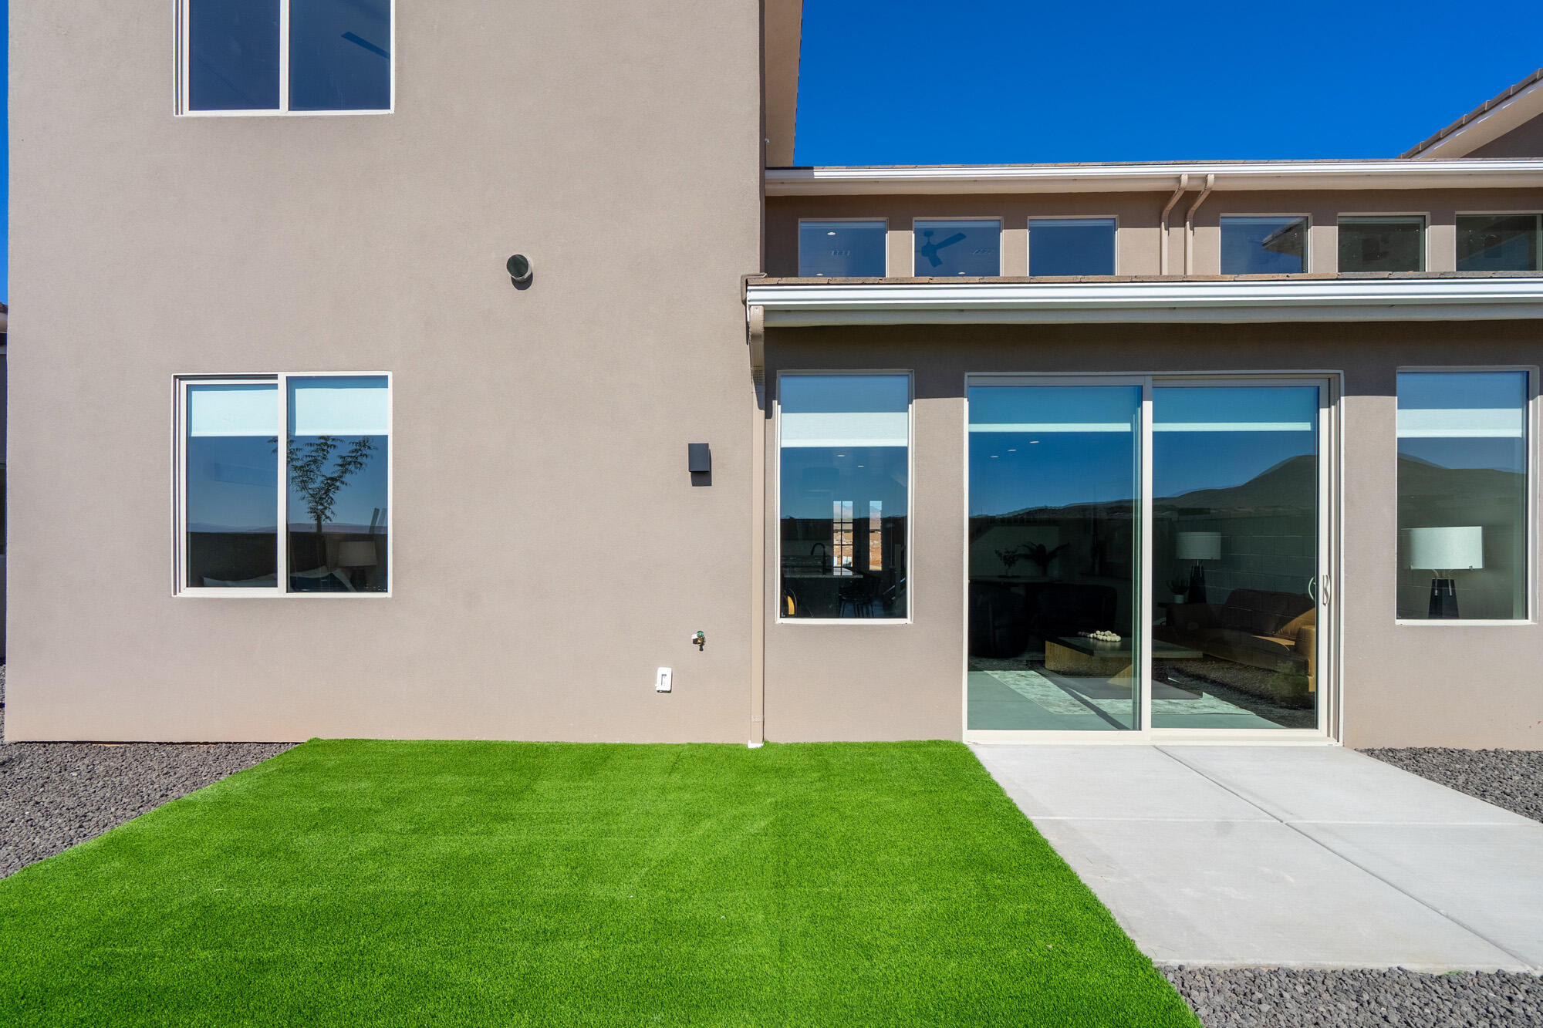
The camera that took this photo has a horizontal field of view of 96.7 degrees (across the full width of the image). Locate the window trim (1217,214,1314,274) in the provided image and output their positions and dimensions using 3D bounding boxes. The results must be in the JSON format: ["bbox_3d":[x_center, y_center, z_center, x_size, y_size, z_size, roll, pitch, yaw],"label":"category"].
[{"bbox_3d":[6.563,-3.570,9.128,1.198,0.860,0.100,0,0,2],"label":"window trim"}]

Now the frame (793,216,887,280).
[{"bbox_3d":[0.966,-3.579,9.297,1.227,0.860,0.100,0,0,2],"label":"frame"}]

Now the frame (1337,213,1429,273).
[{"bbox_3d":[8.078,-3.558,9.082,1.178,0.860,0.100,0,0,2],"label":"frame"}]

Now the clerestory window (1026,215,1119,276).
[{"bbox_3d":[4.037,-3.571,9.204,1.202,0.860,0.100,0,0,2],"label":"clerestory window"}]

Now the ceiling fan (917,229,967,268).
[{"bbox_3d":[2.470,-4.275,10.902,1.350,0.420,1.350,0,0,2],"label":"ceiling fan"}]

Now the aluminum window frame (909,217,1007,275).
[{"bbox_3d":[2.513,-3.575,9.250,1.206,0.860,0.100,0,0,2],"label":"aluminum window frame"}]

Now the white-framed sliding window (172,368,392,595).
[{"bbox_3d":[-3.274,-0.196,4.620,1.516,1.514,0.100,0,0,2],"label":"white-framed sliding window"}]

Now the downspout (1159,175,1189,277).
[{"bbox_3d":[5.219,-3.702,8.878,0.090,1.164,0.500,0,0,2],"label":"downspout"}]

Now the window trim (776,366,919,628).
[{"bbox_3d":[0.482,-0.115,4.507,0.904,1.668,0.100,0,0,2],"label":"window trim"}]

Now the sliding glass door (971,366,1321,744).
[{"bbox_3d":[2.454,0.278,4.459,2.381,2.382,0.130,0,0,2],"label":"sliding glass door"}]

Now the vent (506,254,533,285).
[{"bbox_3d":[-1.649,-1.614,4.498,0.146,0.146,0.085,0,0,2],"label":"vent"}]

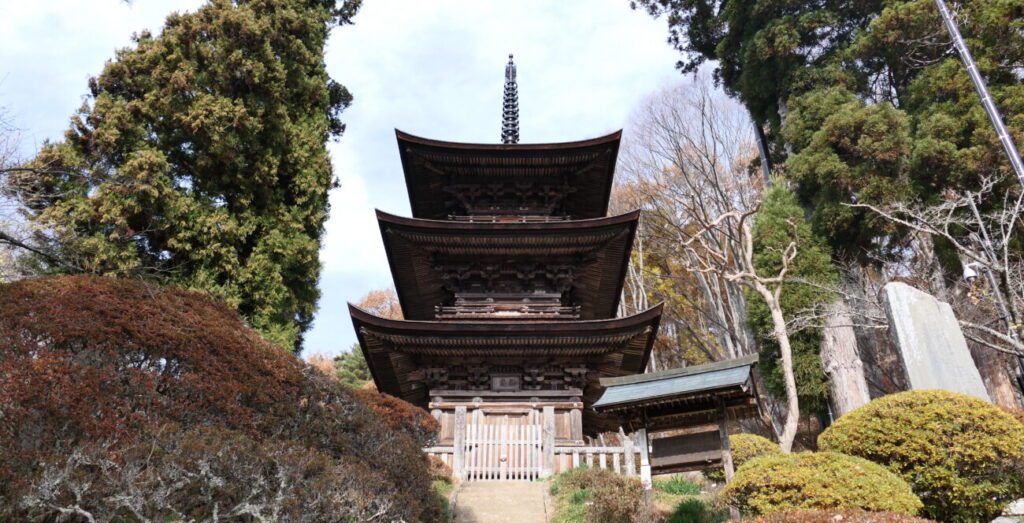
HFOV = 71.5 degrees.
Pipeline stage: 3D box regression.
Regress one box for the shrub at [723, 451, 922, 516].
[{"bbox_3d":[4.582,3.352,10.469,2.750,1.094,2.300,0,-29,0],"label":"shrub"}]

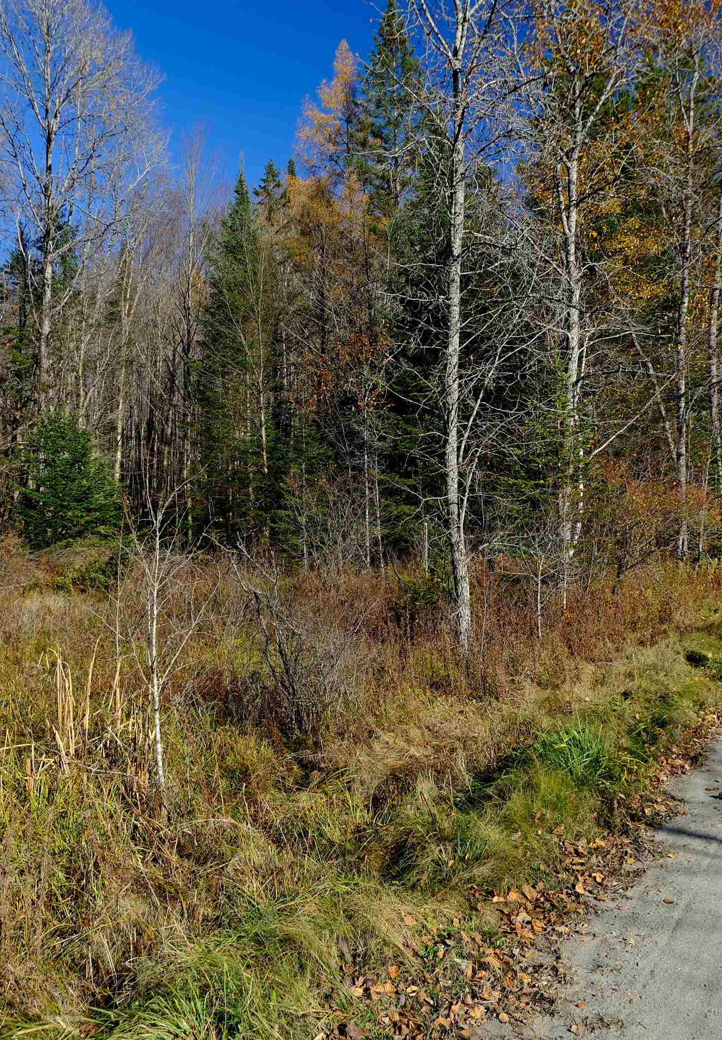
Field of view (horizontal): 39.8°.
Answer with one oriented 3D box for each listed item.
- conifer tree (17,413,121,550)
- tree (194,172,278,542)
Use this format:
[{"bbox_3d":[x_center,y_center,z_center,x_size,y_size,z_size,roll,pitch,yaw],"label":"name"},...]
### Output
[{"bbox_3d":[-7.322,-0.933,25.000,2.600,3.500,2.600,2,2,0],"label":"conifer tree"},{"bbox_3d":[-3.848,-4.930,31.000,2.800,11.900,2.800,2,2,0],"label":"tree"}]

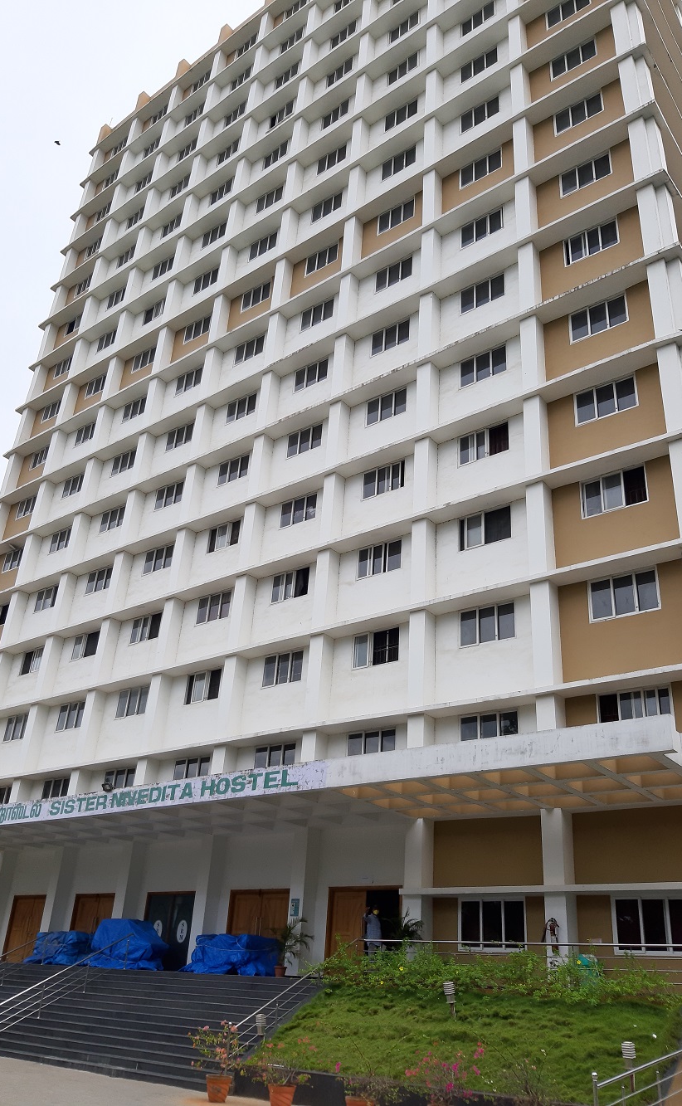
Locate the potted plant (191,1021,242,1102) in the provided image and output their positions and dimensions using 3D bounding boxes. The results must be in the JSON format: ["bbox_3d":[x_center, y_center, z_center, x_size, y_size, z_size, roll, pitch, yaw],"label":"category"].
[{"bbox_3d":[-2.109,8.598,14.651,0.820,1.134,0.820,6,-27,-4],"label":"potted plant"}]

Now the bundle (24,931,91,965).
[{"bbox_3d":[-8.168,11.546,25.172,1.900,0.860,0.900,-17,-34,35],"label":"bundle"}]

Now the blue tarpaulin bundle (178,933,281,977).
[{"bbox_3d":[-2.779,10.188,21.797,2.231,0.920,1.100,-17,-34,35],"label":"blue tarpaulin bundle"}]

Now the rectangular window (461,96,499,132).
[{"bbox_3d":[5.680,-17.916,35.304,1.797,1.087,0.100,-17,-34,35],"label":"rectangular window"}]

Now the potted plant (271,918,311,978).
[{"bbox_3d":[-1.246,9.784,21.351,0.930,1.427,0.900,5,-27,-1],"label":"potted plant"}]

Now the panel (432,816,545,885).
[{"bbox_3d":[3.713,7.378,21.302,3.314,1.626,0.100,-17,-34,35],"label":"panel"}]

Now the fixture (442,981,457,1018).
[{"bbox_3d":[1.945,7.956,15.351,0.180,0.600,0.180,-17,-34,35],"label":"fixture"}]

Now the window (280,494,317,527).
[{"bbox_3d":[-1.612,-1.568,32.644,1.800,1.090,0.100,-17,-34,35],"label":"window"}]

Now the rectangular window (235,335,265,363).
[{"bbox_3d":[-4.187,-9.216,39.373,1.843,1.102,0.100,-17,-34,35],"label":"rectangular window"}]

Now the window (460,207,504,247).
[{"bbox_3d":[5.039,-11.600,30.810,1.734,1.106,0.120,-17,-34,35],"label":"window"}]

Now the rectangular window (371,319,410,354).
[{"bbox_3d":[1.811,-7.884,31.640,1.735,1.096,0.120,-17,-34,35],"label":"rectangular window"}]

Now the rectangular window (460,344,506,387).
[{"bbox_3d":[4.616,-6.049,28.028,1.719,1.093,0.120,-17,-34,35],"label":"rectangular window"}]

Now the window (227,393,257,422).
[{"bbox_3d":[-4.160,-5.934,35.517,1.758,1.122,0.120,-17,-34,35],"label":"window"}]

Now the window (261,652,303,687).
[{"bbox_3d":[-1.905,3.779,27.894,1.739,1.141,0.120,-17,-34,35],"label":"window"}]

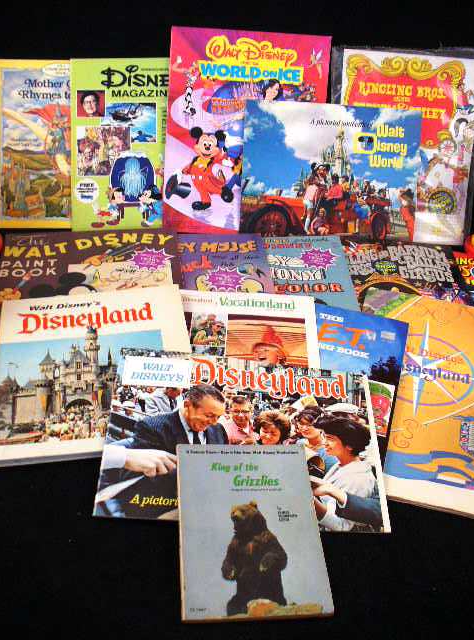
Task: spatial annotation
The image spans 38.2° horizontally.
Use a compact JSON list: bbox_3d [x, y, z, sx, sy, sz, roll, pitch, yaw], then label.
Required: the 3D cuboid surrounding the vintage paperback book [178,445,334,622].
[{"bbox_3d":[0.012,0.196,0.655,0.131,0.009,0.187,1,40,-7],"label":"vintage paperback book"}]

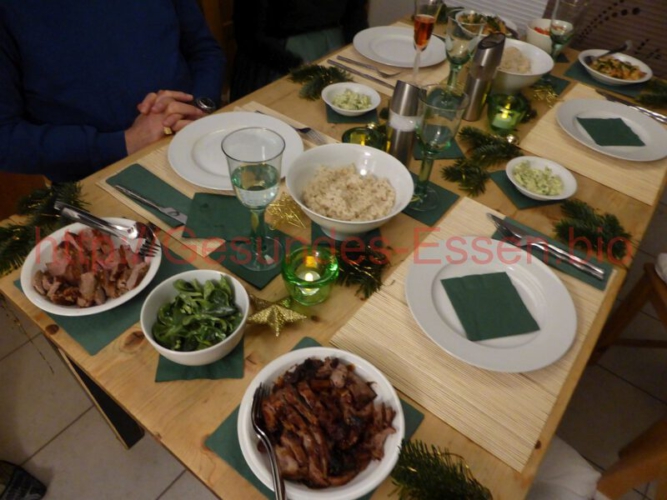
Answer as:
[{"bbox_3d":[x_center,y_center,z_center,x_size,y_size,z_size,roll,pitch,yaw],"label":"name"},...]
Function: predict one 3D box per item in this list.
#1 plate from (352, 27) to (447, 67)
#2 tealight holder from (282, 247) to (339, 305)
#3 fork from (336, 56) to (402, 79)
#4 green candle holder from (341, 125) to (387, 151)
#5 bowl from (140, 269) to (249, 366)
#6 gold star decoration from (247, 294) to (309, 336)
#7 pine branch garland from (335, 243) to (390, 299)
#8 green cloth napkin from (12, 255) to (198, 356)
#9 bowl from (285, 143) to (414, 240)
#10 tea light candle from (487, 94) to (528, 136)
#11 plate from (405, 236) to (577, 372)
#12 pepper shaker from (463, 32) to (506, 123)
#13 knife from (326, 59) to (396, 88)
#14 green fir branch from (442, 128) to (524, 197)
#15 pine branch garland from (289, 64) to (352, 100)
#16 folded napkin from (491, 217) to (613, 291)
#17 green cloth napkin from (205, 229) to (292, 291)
[{"bbox_3d":[0.196,-0.600,1.432,0.276,0.021,0.276,2,47,-2],"label":"plate"},{"bbox_3d":[-0.037,0.045,0.754,0.087,0.064,0.087,7,46,0],"label":"tealight holder"},{"bbox_3d":[0.103,-0.519,1.347,0.199,0.018,0.025,19,48,13],"label":"fork"},{"bbox_3d":[0.060,-0.214,1.033,0.088,0.060,0.088,2,47,-3],"label":"green candle holder"},{"bbox_3d":[-0.194,0.106,0.700,0.145,0.073,0.145,-1,47,-6],"label":"bowl"},{"bbox_3d":[-0.092,0.097,0.754,0.093,0.024,0.088,-6,47,-9],"label":"gold star decoration"},{"bbox_3d":[0.044,0.029,0.796,0.102,0.040,0.108,30,51,21],"label":"pine branch garland"},{"bbox_3d":[-0.354,0.041,0.763,0.200,0.005,0.200,30,51,21],"label":"green cloth napkin"},{"bbox_3d":[0.026,-0.089,0.861,0.217,0.100,0.217,3,46,-3],"label":"bowl"},{"bbox_3d":[0.422,-0.323,1.160,0.086,0.062,0.086,2,47,-2],"label":"tea light candle"},{"bbox_3d":[0.254,0.080,0.780,0.272,0.023,0.272,3,46,-3],"label":"plate"},{"bbox_3d":[0.354,-0.406,1.141,0.052,0.197,0.052,30,52,23],"label":"pepper shaker"},{"bbox_3d":[0.074,-0.471,1.305,0.225,0.010,0.020,32,52,23],"label":"knife"},{"bbox_3d":[0.306,-0.204,1.054,0.145,0.042,0.235,31,52,22],"label":"green fir branch"},{"bbox_3d":[-0.049,-0.447,1.260,0.147,0.040,0.186,32,52,24],"label":"pine branch garland"},{"bbox_3d":[0.402,0.000,0.884,0.207,0.006,0.068,30,51,21],"label":"folded napkin"},{"bbox_3d":[-0.129,0.002,0.826,0.120,0.005,0.120,30,51,21],"label":"green cloth napkin"}]

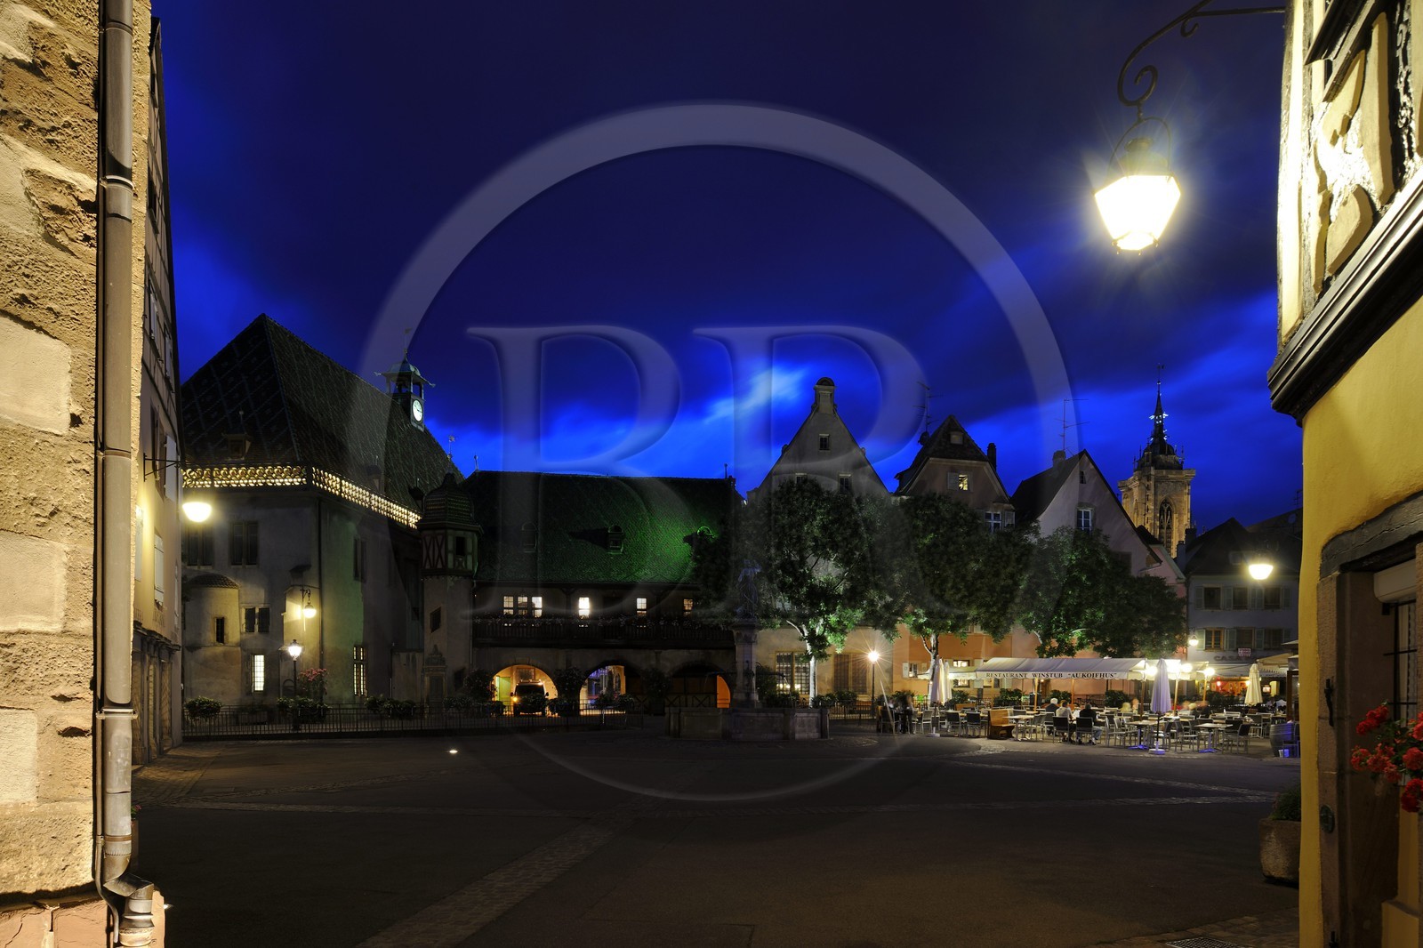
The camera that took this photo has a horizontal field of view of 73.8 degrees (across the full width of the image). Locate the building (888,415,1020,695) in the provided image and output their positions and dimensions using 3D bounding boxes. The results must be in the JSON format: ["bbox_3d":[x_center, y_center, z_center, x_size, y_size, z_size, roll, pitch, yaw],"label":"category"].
[{"bbox_3d":[14.900,5.800,61.500,7.700,17.400,11.500,0,-7,2],"label":"building"}]

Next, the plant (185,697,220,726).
[{"bbox_3d":[-18.397,8.560,34.300,1.350,1.000,0.950,0,-6,0],"label":"plant"}]

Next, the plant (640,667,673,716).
[{"bbox_3d":[-3.016,12.056,52.500,1.750,2.700,1.700,0,-6,0],"label":"plant"}]

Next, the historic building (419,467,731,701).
[{"bbox_3d":[-8.400,7.600,62.000,19.000,15.300,11.000,0,-7,4],"label":"historic building"}]

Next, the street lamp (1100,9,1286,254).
[{"bbox_3d":[2.650,-1.938,5.250,1.050,1.430,0.480,-1,-6,7],"label":"street lamp"}]

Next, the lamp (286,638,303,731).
[{"bbox_3d":[-18.025,9.079,41.000,0.600,4.000,0.600,0,-6,0],"label":"lamp"}]

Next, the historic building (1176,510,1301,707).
[{"bbox_3d":[33.800,9.800,63.500,7.600,13.300,8.500,0,-6,0],"label":"historic building"}]

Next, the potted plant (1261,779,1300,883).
[{"bbox_3d":[5.004,3.023,8.000,0.800,0.870,0.700,0,-6,0],"label":"potted plant"}]

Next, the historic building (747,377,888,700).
[{"bbox_3d":[6.500,4.800,62.500,8.700,20.000,12.000,0,-7,2],"label":"historic building"}]

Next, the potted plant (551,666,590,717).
[{"bbox_3d":[-8.340,12.830,56.000,2.200,2.900,2.100,0,-7,2],"label":"potted plant"}]

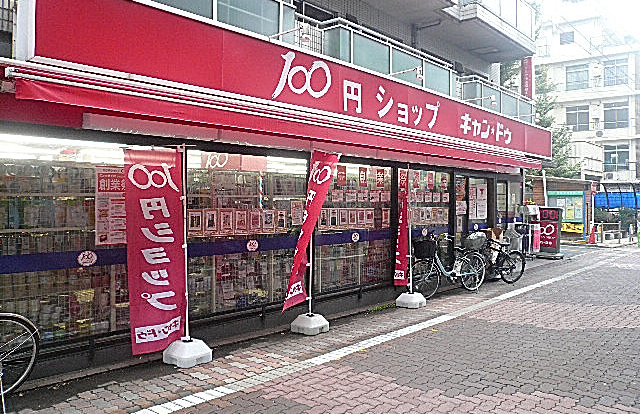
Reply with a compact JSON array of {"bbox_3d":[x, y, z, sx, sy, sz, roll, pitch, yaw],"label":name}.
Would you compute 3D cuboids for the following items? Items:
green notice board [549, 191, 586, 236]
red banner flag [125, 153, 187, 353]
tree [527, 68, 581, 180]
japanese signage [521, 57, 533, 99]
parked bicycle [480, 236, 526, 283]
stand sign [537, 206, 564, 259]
[{"bbox_3d":[10.107,0.307,21.200,1.450,1.880,0.200,0,0,25],"label":"green notice board"},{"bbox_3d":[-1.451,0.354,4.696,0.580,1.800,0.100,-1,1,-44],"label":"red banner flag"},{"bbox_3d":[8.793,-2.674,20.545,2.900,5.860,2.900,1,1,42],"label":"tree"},{"bbox_3d":[6.037,-3.695,15.059,0.380,1.350,0.180,1,1,42],"label":"japanese signage"},{"bbox_3d":[3.047,0.926,9.200,1.600,0.950,0.550,0,1,-28],"label":"parked bicycle"},{"bbox_3d":[5.980,0.682,13.400,0.580,1.310,0.400,0,1,42],"label":"stand sign"}]

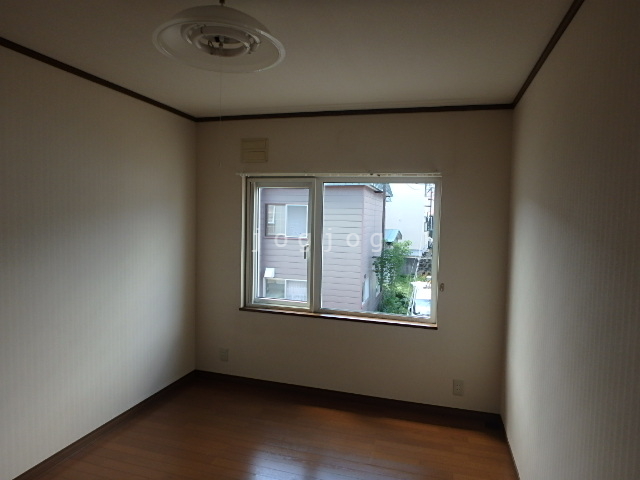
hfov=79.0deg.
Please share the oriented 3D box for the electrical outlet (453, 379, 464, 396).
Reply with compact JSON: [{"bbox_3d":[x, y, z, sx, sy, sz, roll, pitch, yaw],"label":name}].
[{"bbox_3d":[1.053,1.124,2.950,0.072,0.119,0.010,2,3,17],"label":"electrical outlet"}]

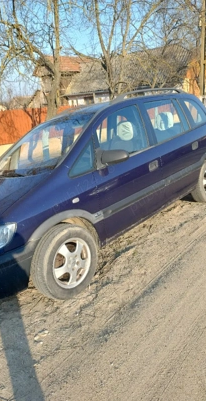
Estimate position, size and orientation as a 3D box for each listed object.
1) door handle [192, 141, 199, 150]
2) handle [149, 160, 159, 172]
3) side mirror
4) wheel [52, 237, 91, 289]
[{"bbox_3d":[1.222,-0.728,3.850,0.045,0.085,0.155,2,18,44],"label":"door handle"},{"bbox_3d":[0.555,-0.378,3.176,0.045,0.088,0.155,2,18,44],"label":"handle"},{"bbox_3d":[0.080,-0.385,2.617,0.240,0.175,0.180,2,18,44],"label":"side mirror"},{"bbox_3d":[-0.295,0.523,2.458,0.160,0.416,0.416,1,18,43],"label":"wheel"}]

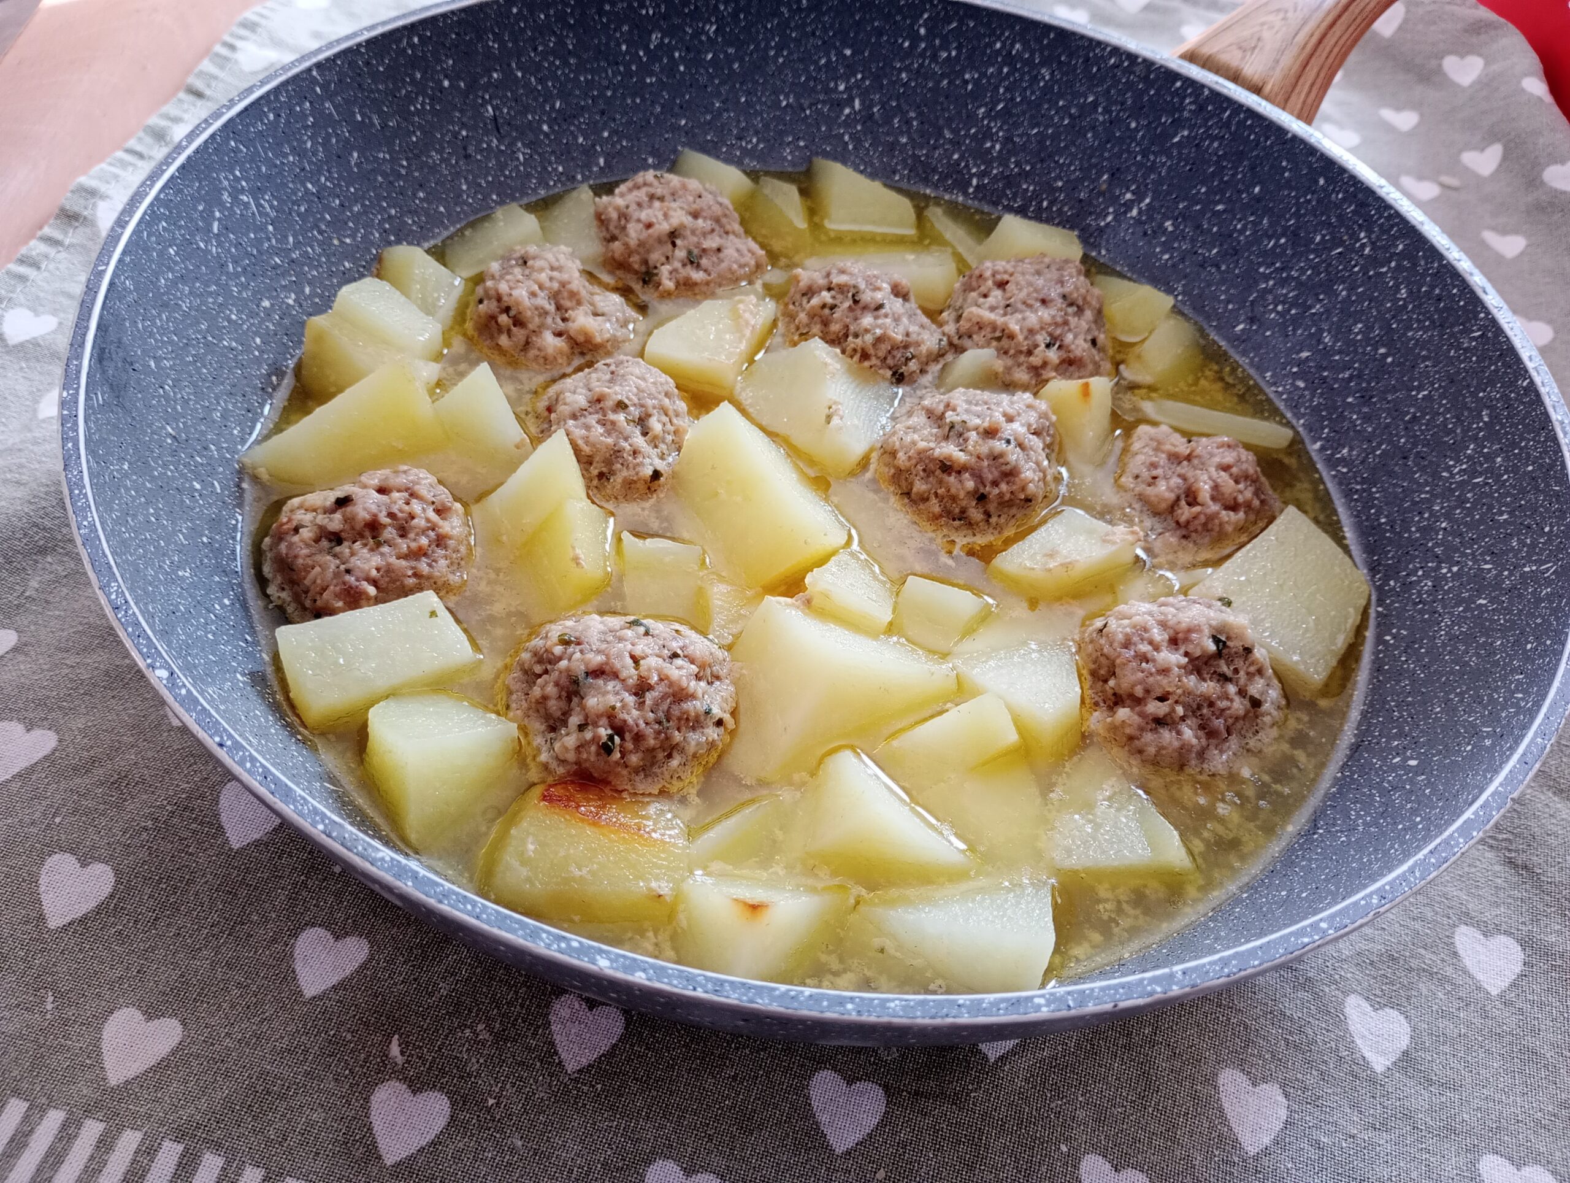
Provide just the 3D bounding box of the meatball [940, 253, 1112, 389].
[{"bbox_3d":[0.064,-0.069,0.339,0.045,0.036,0.045,10,50,0],"label":"meatball"}]

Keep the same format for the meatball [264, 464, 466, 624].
[{"bbox_3d":[-0.087,-0.007,0.266,0.041,0.033,0.041,10,50,0],"label":"meatball"}]

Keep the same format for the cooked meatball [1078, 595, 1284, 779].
[{"bbox_3d":[0.082,0.020,0.266,0.042,0.034,0.042,10,50,0],"label":"cooked meatball"}]

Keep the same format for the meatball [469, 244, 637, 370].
[{"bbox_3d":[-0.059,-0.069,0.322,0.041,0.033,0.041,10,50,0],"label":"meatball"}]

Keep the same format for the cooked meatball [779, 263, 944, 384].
[{"bbox_3d":[0.021,-0.066,0.330,0.043,0.035,0.043,10,50,0],"label":"cooked meatball"}]

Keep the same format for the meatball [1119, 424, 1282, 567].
[{"bbox_3d":[0.099,-0.021,0.303,0.039,0.032,0.040,10,50,0],"label":"meatball"}]

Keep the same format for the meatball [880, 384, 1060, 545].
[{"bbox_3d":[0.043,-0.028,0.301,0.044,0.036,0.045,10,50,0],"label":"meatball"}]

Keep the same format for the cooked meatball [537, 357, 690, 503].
[{"bbox_3d":[-0.040,-0.037,0.297,0.040,0.031,0.040,10,50,0],"label":"cooked meatball"}]

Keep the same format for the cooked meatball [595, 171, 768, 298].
[{"bbox_3d":[-0.028,-0.094,0.346,0.047,0.037,0.046,10,50,0],"label":"cooked meatball"}]

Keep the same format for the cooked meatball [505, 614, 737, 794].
[{"bbox_3d":[-0.032,0.023,0.248,0.043,0.033,0.040,10,50,0],"label":"cooked meatball"}]

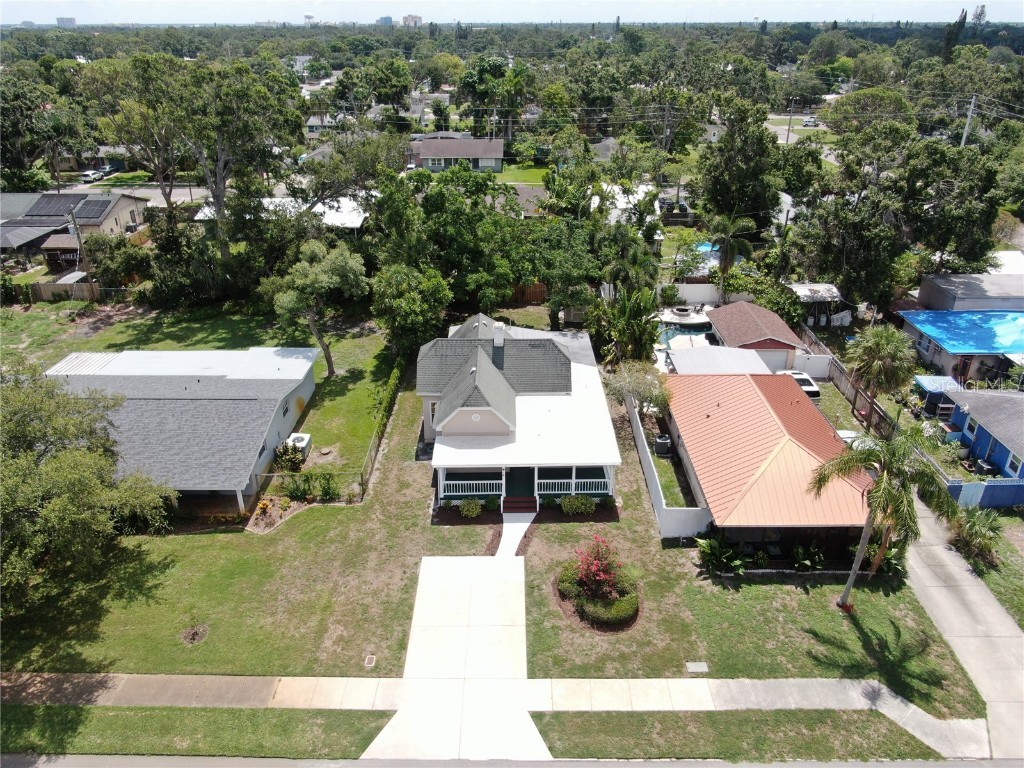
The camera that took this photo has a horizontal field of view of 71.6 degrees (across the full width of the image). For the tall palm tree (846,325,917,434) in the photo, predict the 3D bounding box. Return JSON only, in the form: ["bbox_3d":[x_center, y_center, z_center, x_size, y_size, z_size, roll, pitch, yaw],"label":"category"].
[{"bbox_3d":[22.589,-0.122,43.939,4.200,7.300,4.200,0,27,0],"label":"tall palm tree"}]

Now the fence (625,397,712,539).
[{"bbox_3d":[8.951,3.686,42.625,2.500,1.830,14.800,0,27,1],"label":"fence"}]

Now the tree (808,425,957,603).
[{"bbox_3d":[15.186,6.095,30.608,5.800,8.400,5.500,0,27,0],"label":"tree"}]

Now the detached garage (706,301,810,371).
[{"bbox_3d":[18.497,-3.546,54.877,5.600,3.500,7.200,0,27,0],"label":"detached garage"}]

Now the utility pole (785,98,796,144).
[{"bbox_3d":[52.911,-48.532,135.177,0.400,10.400,0.400,0,27,0],"label":"utility pole"}]

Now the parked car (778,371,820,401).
[{"bbox_3d":[19.701,0.158,49.582,1.900,1.700,4.700,0,27,0],"label":"parked car"}]

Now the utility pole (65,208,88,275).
[{"bbox_3d":[-39.615,-11.760,65.394,0.450,9.100,0.450,0,27,0],"label":"utility pole"}]

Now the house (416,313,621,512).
[{"bbox_3d":[-0.010,-0.308,44.966,11.400,6.900,18.100,0,27,0],"label":"house"}]

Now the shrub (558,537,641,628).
[{"bbox_3d":[3.918,8.366,31.878,3.500,3.300,3.300,0,27,0],"label":"shrub"}]

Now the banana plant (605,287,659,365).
[{"bbox_3d":[9.000,-4.540,54.072,3.800,5.800,3.500,0,27,0],"label":"banana plant"}]

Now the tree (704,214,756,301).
[{"bbox_3d":[19.738,-10.963,64.790,4.400,7.700,4.300,0,27,0],"label":"tree"}]

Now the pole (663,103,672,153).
[{"bbox_3d":[24.615,-38.607,114.227,0.450,12.000,0.450,0,27,0],"label":"pole"}]

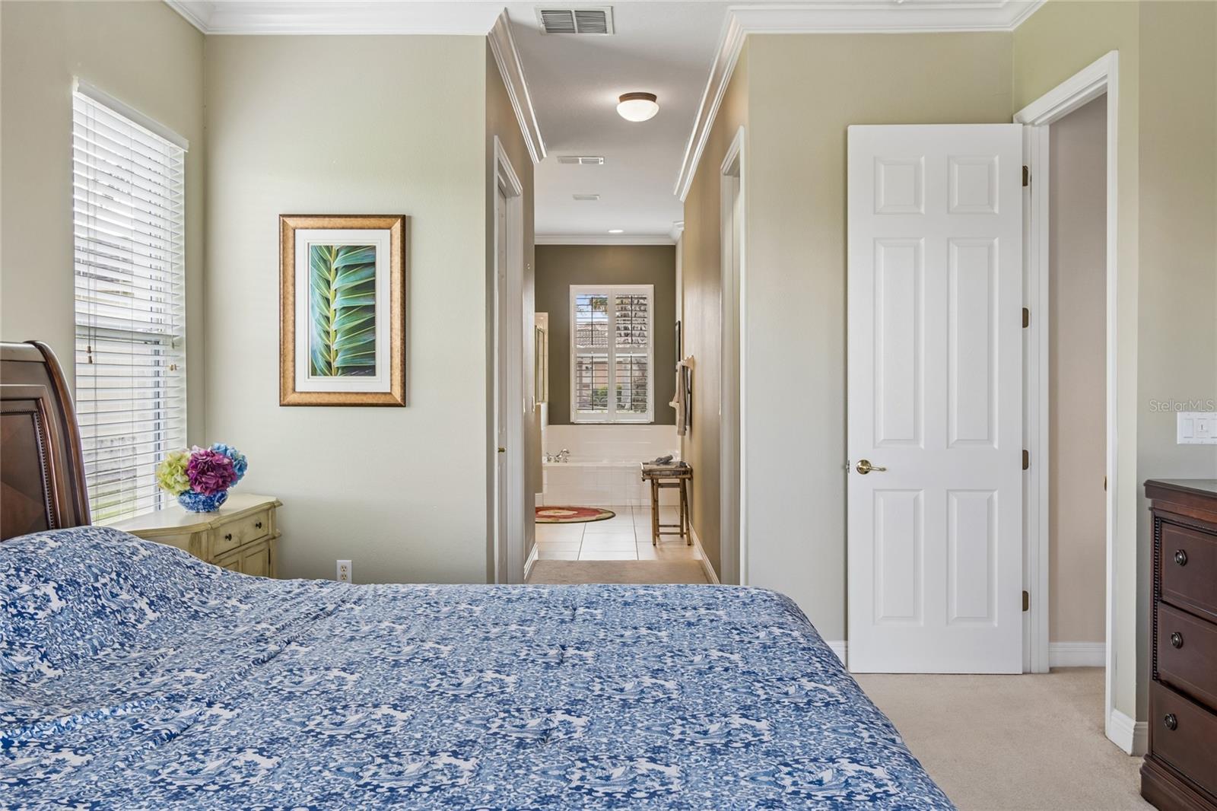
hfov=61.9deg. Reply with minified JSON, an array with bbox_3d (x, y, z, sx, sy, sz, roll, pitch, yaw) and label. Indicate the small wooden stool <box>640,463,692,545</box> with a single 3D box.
[{"bbox_3d":[0.466,0.800,8.215,0.423,0.635,0.484,0,1,0],"label":"small wooden stool"}]

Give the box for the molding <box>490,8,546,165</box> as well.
[{"bbox_3d":[-0.510,-1.801,6.098,0.106,0.111,2.873,0,1,0],"label":"molding"}]

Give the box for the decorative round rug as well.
[{"bbox_3d":[-0.536,1.058,9.909,1.210,0.015,1.230,0,1,0],"label":"decorative round rug"}]

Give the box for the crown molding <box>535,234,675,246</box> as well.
[{"bbox_3d":[-0.062,-1.968,12.076,1.714,0.111,0.101,0,1,0],"label":"crown molding"}]

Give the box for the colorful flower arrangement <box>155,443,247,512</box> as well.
[{"bbox_3d":[-1.639,0.286,4.082,0.343,0.272,0.312,0,1,0],"label":"colorful flower arrangement"}]

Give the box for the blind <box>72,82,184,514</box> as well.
[{"bbox_3d":[-1.908,-0.311,4.022,0.071,1.623,0.937,0,1,0],"label":"blind"}]

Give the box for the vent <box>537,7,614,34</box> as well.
[{"bbox_3d":[-0.151,-1.816,4.813,0.361,0.022,0.358,0,1,0],"label":"vent"}]

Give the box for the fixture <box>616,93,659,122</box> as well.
[{"bbox_3d":[0.179,-1.783,6.109,0.254,0.151,0.254,0,1,0],"label":"fixture"}]

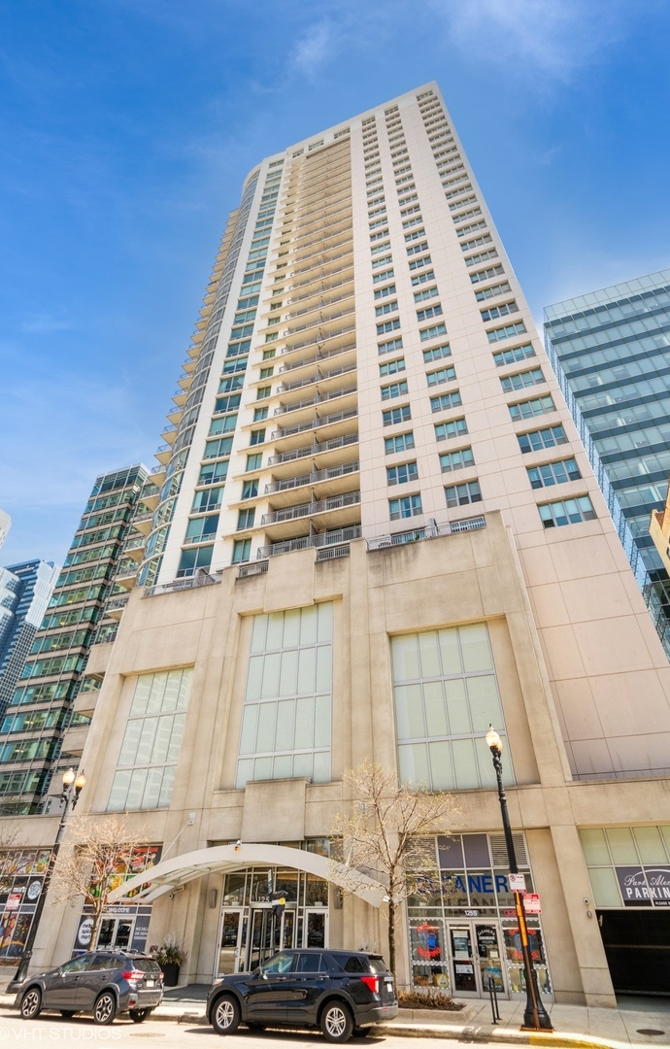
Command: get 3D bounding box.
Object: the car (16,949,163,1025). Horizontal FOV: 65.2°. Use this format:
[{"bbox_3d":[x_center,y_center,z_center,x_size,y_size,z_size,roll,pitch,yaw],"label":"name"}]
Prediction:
[{"bbox_3d":[-7.403,13.937,15.945,4.465,1.610,1.800,-13,-39,17],"label":"car"}]

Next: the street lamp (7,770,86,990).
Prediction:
[{"bbox_3d":[-11.237,13.646,20.775,0.800,7.500,1.100,-13,-39,17],"label":"street lamp"}]

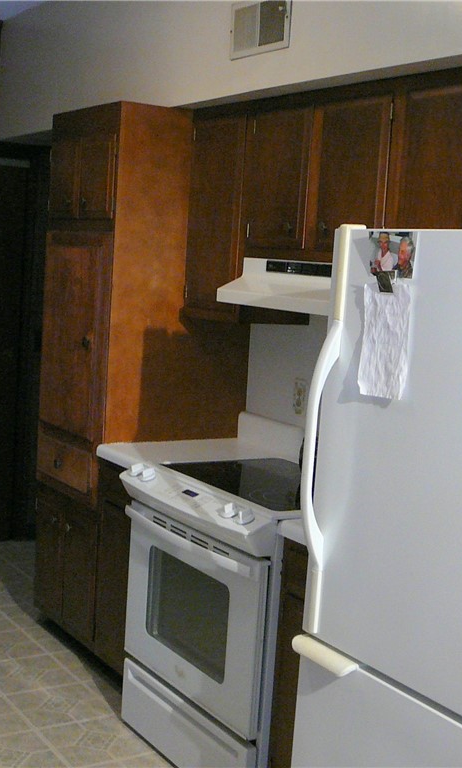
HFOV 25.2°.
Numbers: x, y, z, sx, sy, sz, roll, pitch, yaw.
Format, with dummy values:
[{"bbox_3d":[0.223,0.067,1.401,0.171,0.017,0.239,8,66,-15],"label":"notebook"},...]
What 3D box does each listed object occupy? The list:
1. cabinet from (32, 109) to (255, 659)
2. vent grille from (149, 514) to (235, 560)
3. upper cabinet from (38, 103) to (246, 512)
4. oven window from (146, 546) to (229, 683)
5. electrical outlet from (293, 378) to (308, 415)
[{"bbox_3d":[-0.356,0.026,4.149,0.611,2.132,0.586,-1,8,-33],"label":"cabinet"},{"bbox_3d":[-0.121,0.472,3.180,0.015,0.033,0.487,-1,8,-33],"label":"vent grille"},{"bbox_3d":[-0.333,-0.311,4.110,0.611,1.451,0.586,-1,8,-33],"label":"upper cabinet"},{"bbox_3d":[-0.132,0.700,3.210,0.025,0.288,0.475,-1,8,-33],"label":"oven window"},{"bbox_3d":[0.257,0.046,3.761,0.012,0.127,0.077,-1,8,-33],"label":"electrical outlet"}]

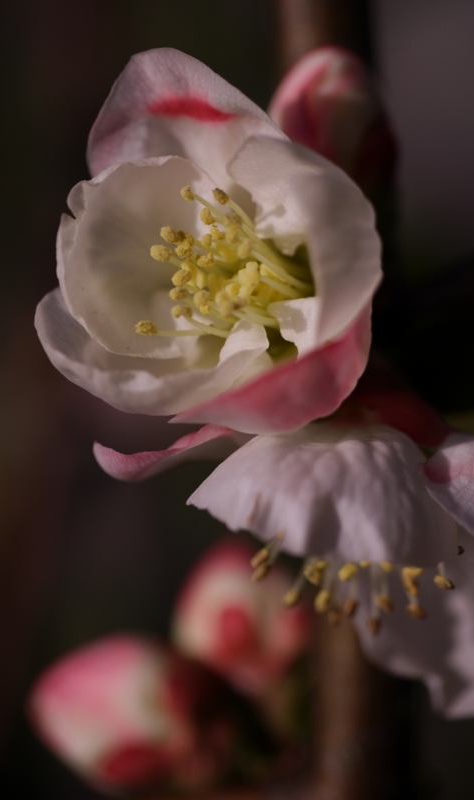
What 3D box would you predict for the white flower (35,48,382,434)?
[{"bbox_3d":[-0.003,-0.017,0.222,0.034,0.038,0.026,-9,-7,24],"label":"white flower"}]

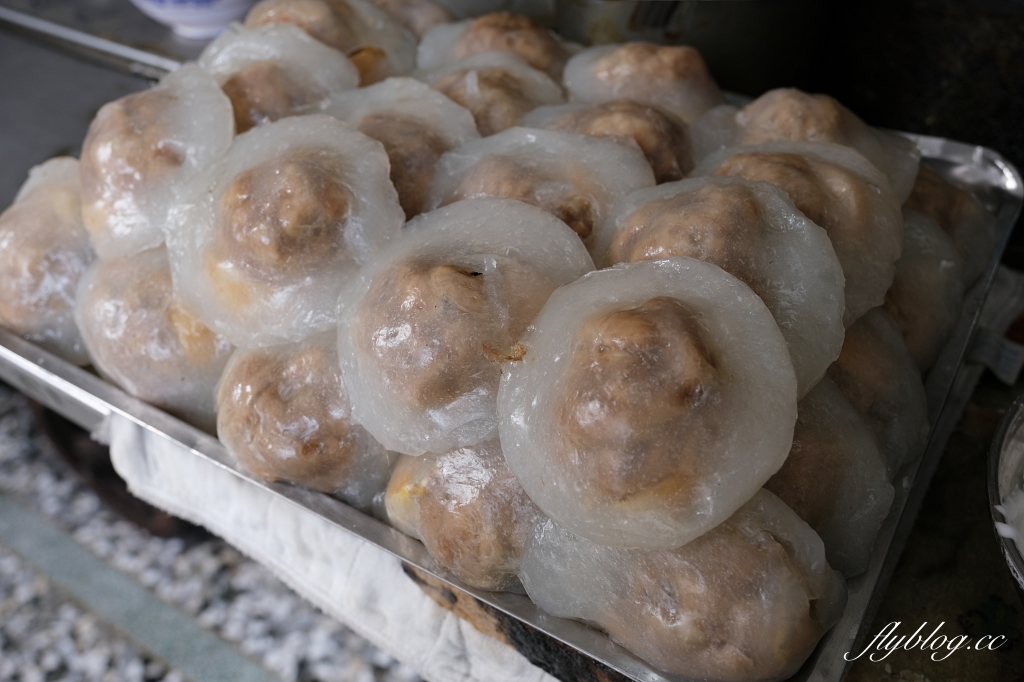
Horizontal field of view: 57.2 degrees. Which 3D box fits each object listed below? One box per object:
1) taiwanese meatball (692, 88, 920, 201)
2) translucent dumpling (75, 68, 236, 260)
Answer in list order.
[{"bbox_3d":[0.126,-0.081,0.400,0.094,0.043,0.088,0,41,0],"label":"taiwanese meatball"},{"bbox_3d":[-0.157,-0.080,0.405,0.086,0.042,0.086,-9,75,19],"label":"translucent dumpling"}]

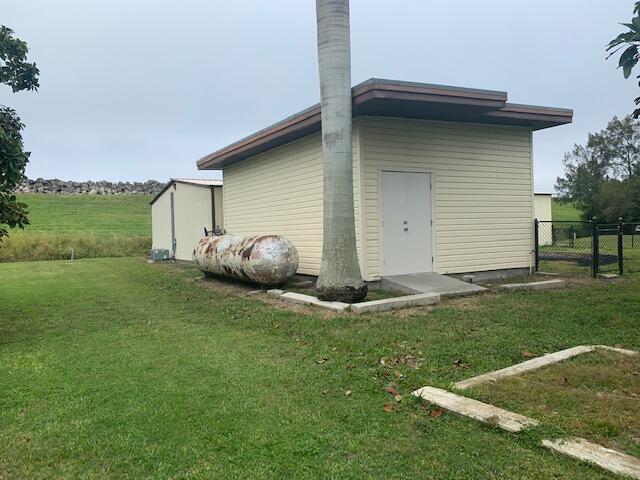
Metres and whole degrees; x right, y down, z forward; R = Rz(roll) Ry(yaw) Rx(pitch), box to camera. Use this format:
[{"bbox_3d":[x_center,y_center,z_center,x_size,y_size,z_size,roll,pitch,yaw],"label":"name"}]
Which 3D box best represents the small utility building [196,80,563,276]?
[{"bbox_3d":[1.012,-1.060,13.651,6.180,3.900,10.370,-2,1,-29],"label":"small utility building"}]

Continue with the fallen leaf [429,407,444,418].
[{"bbox_3d":[0.790,1.171,3.265,0.103,0.035,0.120,-1,1,13],"label":"fallen leaf"}]

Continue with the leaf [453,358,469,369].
[{"bbox_3d":[1.284,1.128,4.395,0.138,0.050,0.120,-1,1,16],"label":"leaf"}]

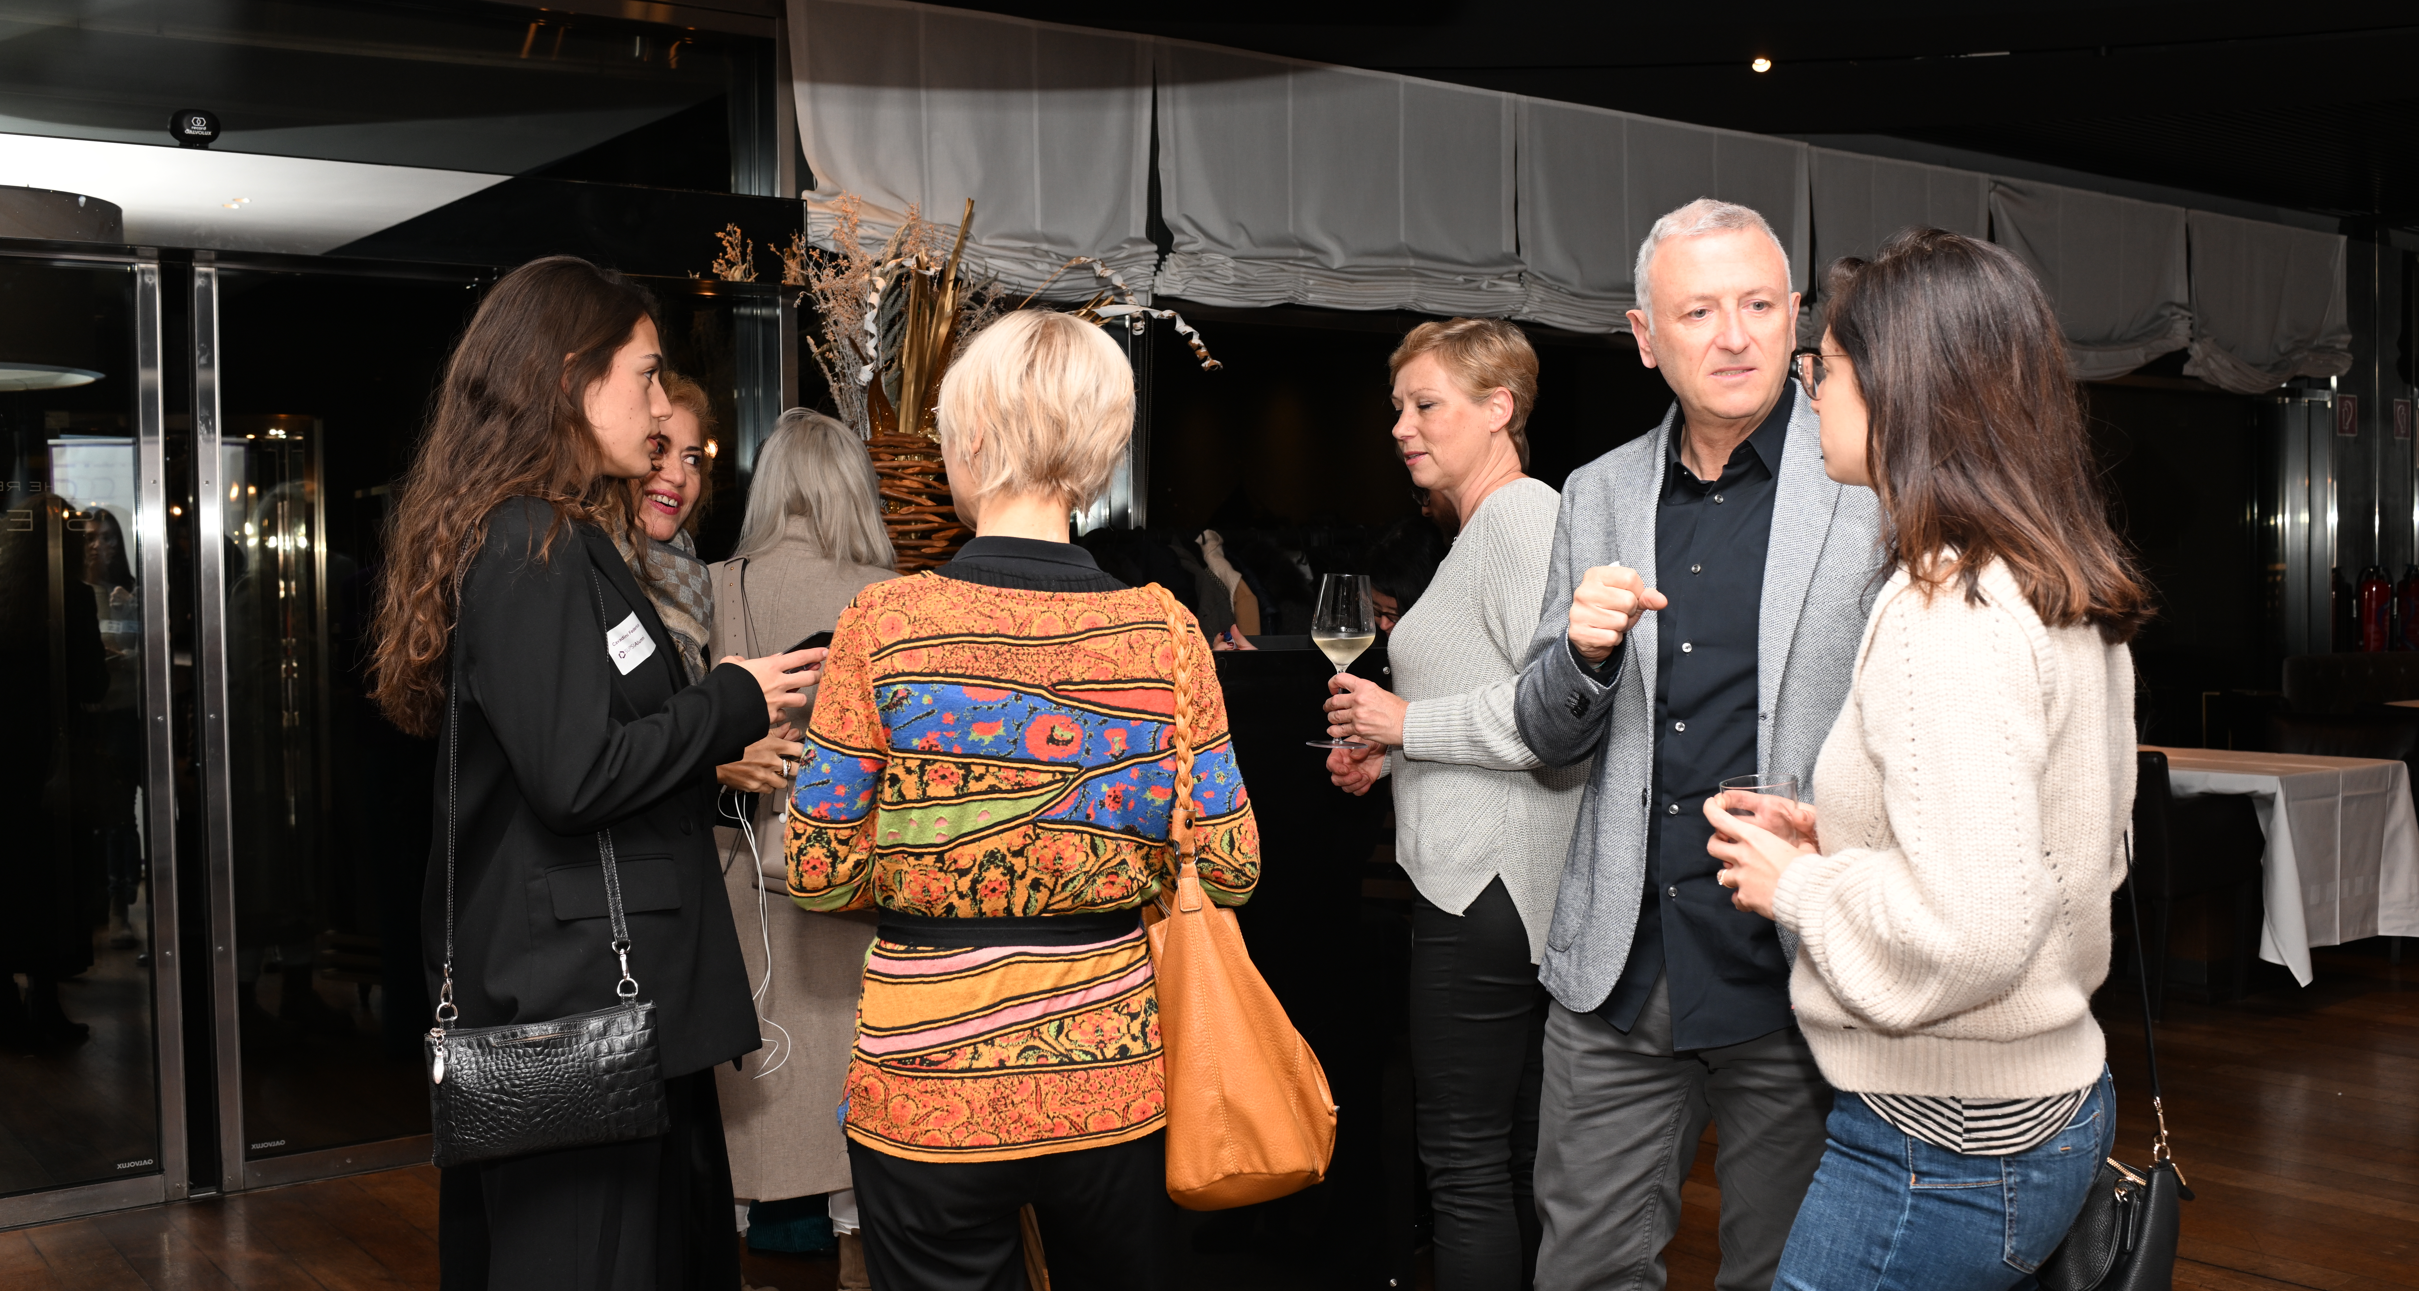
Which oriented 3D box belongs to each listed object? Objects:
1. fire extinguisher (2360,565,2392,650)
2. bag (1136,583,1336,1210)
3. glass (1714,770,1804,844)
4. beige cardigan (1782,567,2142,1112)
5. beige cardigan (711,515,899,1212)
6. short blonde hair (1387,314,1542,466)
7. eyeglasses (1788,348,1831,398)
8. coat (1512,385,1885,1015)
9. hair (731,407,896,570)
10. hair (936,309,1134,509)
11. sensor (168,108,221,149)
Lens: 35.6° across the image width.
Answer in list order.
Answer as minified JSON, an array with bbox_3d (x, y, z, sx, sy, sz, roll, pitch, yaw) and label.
[{"bbox_3d":[5.552,-0.126,17.900,0.170,0.520,0.160,0,2,38],"label":"fire extinguisher"},{"bbox_3d":[0.029,0.240,3.680,0.170,0.585,0.310,-1,2,18],"label":"bag"},{"bbox_3d":[0.498,0.159,3.400,0.077,0.090,0.077,-1,2,0],"label":"glass"},{"bbox_3d":[0.667,0.146,3.350,0.290,0.500,0.430,0,2,29],"label":"beige cardigan"},{"bbox_3d":[-0.688,0.376,6.450,0.470,1.130,0.300,-1,2,7],"label":"beige cardigan"},{"bbox_3d":[0.354,-0.347,5.200,0.205,0.210,0.180,-2,2,-37],"label":"short blonde hair"},{"bbox_3d":[0.591,-0.239,3.330,0.140,0.047,0.140,0,2,24],"label":"eyeglasses"},{"bbox_3d":[0.532,0.057,3.930,0.460,0.650,0.310,-1,2,-5],"label":"coat"},{"bbox_3d":[-0.679,-0.269,6.450,0.255,0.285,0.220,-1,2,6],"label":"hair"},{"bbox_3d":[-0.174,-0.235,3.740,0.195,0.205,0.205,-2,2,-18],"label":"hair"},{"bbox_3d":[-2.215,-1.130,8.220,0.065,0.087,0.115,0,2,38],"label":"sensor"}]

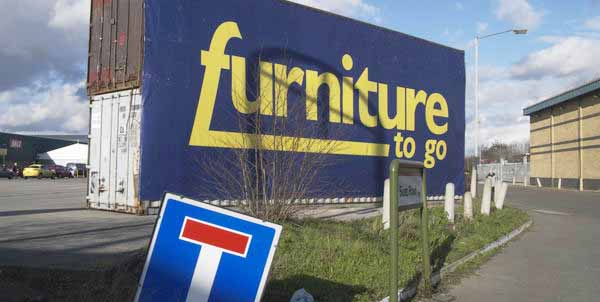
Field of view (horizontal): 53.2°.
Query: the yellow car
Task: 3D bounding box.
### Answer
[{"bbox_3d":[-27.015,2.174,62.000,1.740,1.460,4.250,0,-2,-2],"label":"yellow car"}]

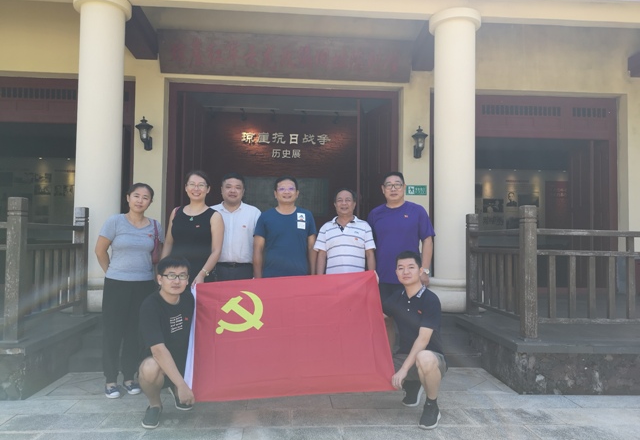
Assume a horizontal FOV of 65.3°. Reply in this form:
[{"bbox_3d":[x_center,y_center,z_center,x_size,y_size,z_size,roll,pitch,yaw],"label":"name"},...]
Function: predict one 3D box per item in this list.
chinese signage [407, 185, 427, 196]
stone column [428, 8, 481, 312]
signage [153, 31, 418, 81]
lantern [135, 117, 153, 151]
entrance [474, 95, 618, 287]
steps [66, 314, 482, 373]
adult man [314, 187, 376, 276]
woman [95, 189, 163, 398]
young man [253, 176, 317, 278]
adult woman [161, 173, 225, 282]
[{"bbox_3d":[1.408,-0.428,7.254,0.309,0.143,0.020,1,-2,-4],"label":"chinese signage"},{"bbox_3d":[1.607,-0.686,5.964,0.680,3.480,0.680,1,-2,-4],"label":"stone column"},{"bbox_3d":[-0.466,-2.381,7.300,3.660,0.590,0.080,0,20,-4],"label":"signage"},{"bbox_3d":[-2.416,-1.185,6.874,0.235,0.476,0.270,1,-2,-4],"label":"lantern"},{"bbox_3d":[3.073,-0.422,7.553,2.957,3.037,0.270,1,-2,-4],"label":"entrance"},{"bbox_3d":[-0.359,1.171,4.804,3.673,0.374,0.680,1,-2,-4],"label":"steps"},{"bbox_3d":[0.207,0.539,4.210,0.500,1.606,0.300,1,-2,2],"label":"adult man"},{"bbox_3d":[-1.474,0.527,3.858,0.500,1.630,0.330,1,-2,-13],"label":"woman"},{"bbox_3d":[-0.281,0.510,3.949,0.500,1.700,0.290,1,-2,-3],"label":"young man"},{"bbox_3d":[-0.954,0.490,3.779,0.470,1.710,0.320,1,-2,-6],"label":"adult woman"}]

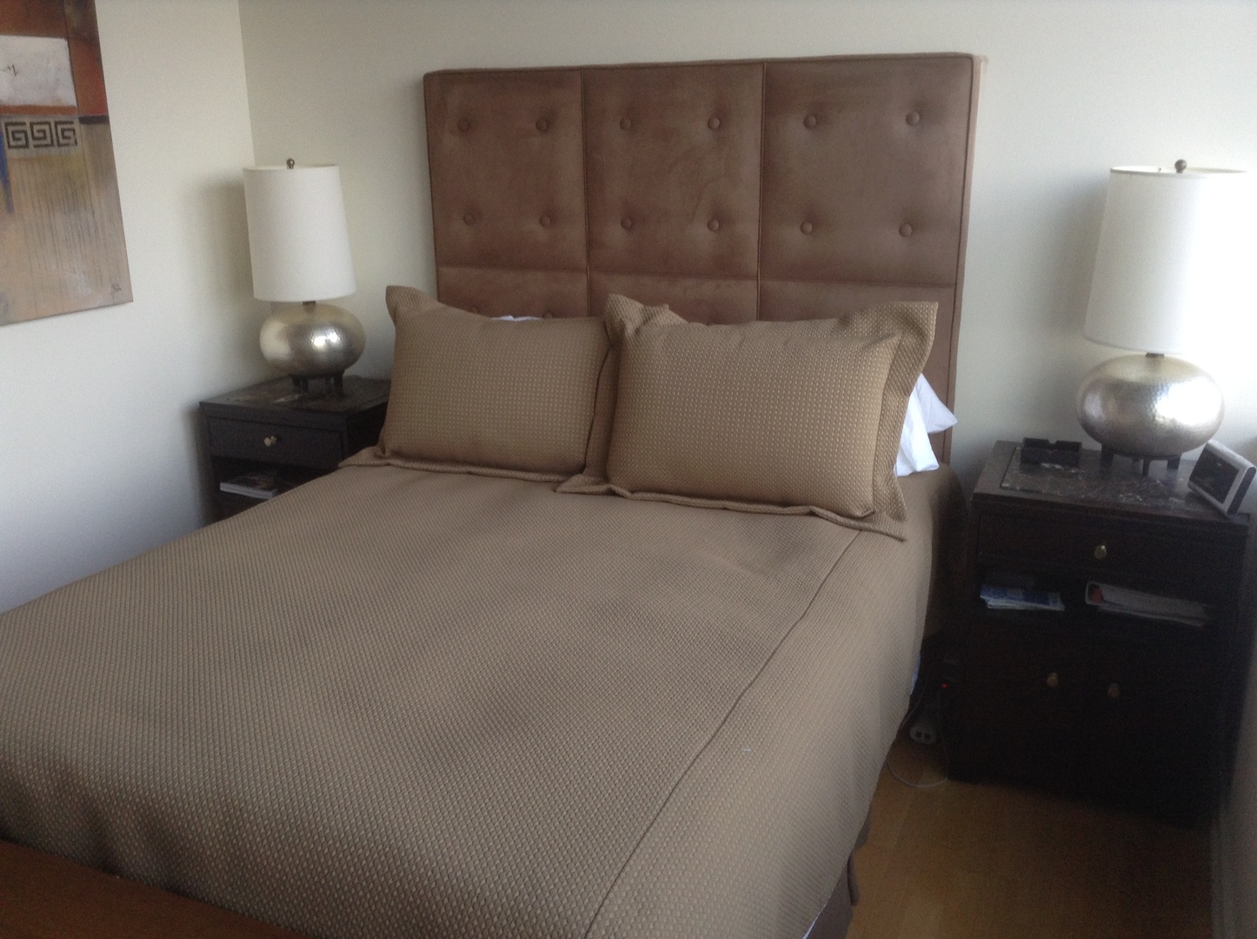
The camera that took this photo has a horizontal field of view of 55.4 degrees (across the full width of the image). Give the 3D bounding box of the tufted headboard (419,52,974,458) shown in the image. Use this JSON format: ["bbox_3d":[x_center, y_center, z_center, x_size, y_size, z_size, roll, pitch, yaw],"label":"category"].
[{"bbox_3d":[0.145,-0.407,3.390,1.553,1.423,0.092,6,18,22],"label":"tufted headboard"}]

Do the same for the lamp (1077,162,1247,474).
[{"bbox_3d":[1.228,-0.348,2.768,0.319,0.710,0.319,6,18,22],"label":"lamp"}]

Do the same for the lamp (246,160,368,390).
[{"bbox_3d":[-1.012,-0.601,3.733,0.319,0.710,0.319,6,18,22],"label":"lamp"}]

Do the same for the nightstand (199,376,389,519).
[{"bbox_3d":[-0.971,0.111,3.877,0.555,0.738,0.455,6,18,22],"label":"nightstand"}]

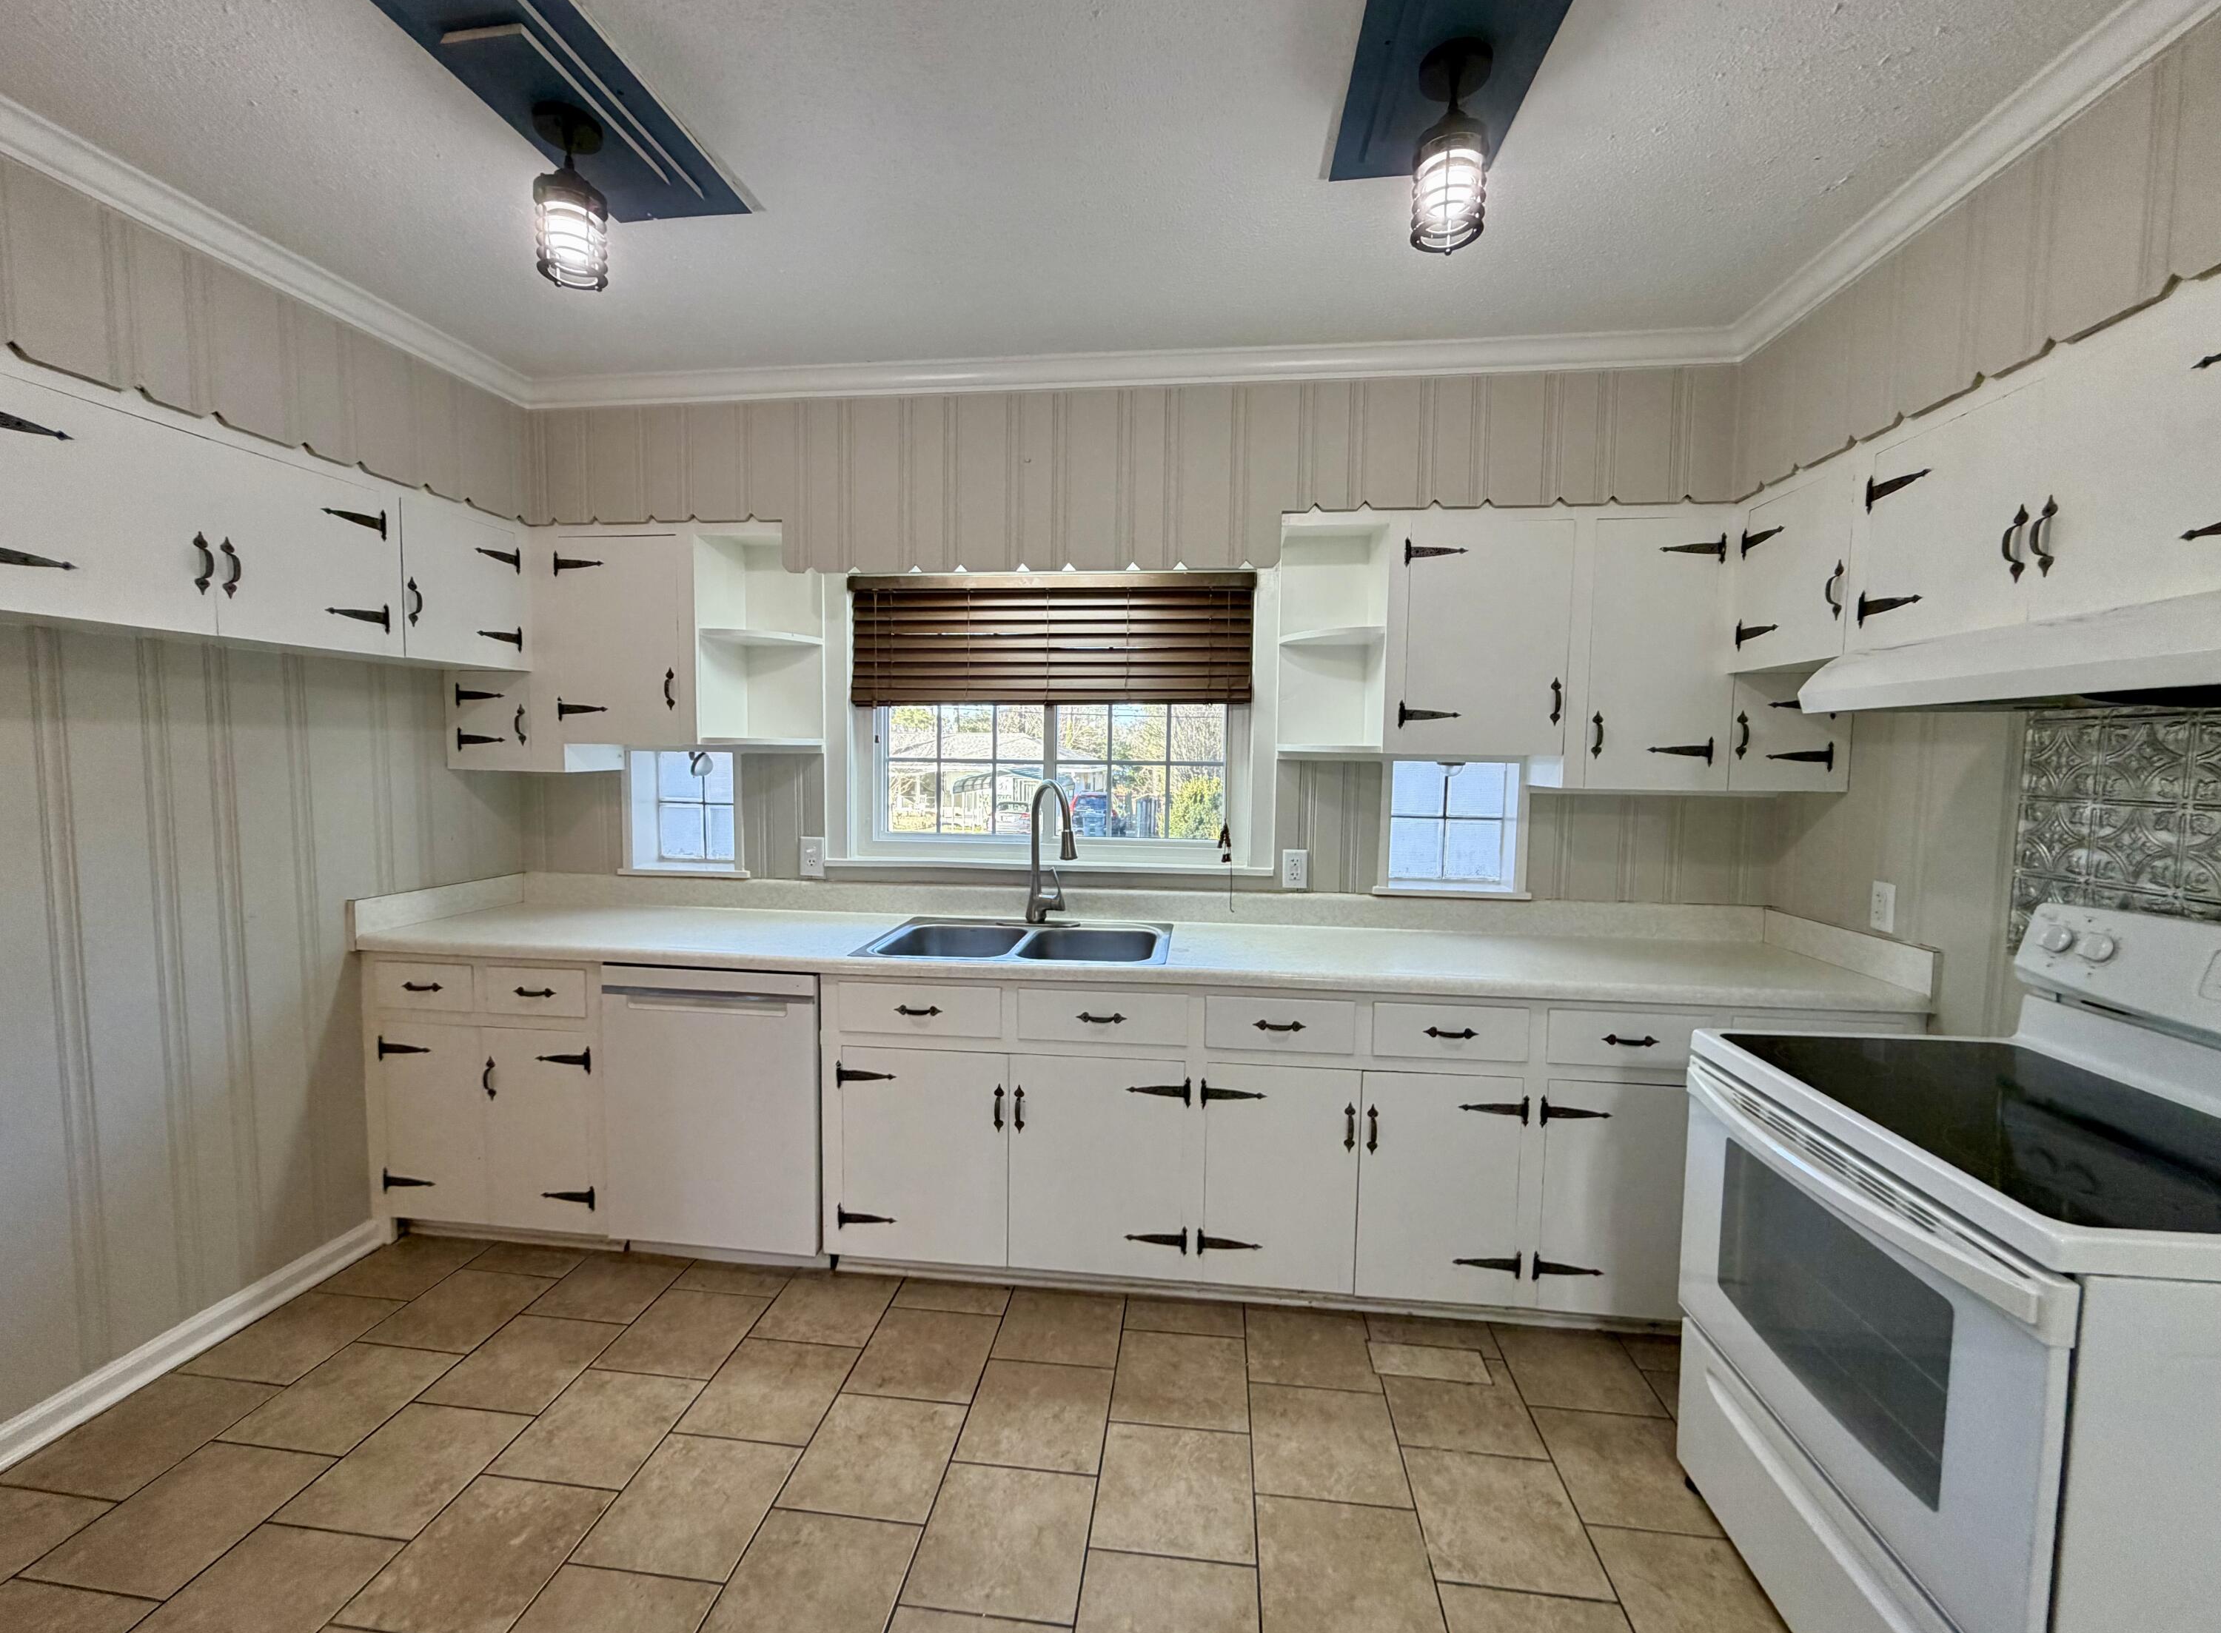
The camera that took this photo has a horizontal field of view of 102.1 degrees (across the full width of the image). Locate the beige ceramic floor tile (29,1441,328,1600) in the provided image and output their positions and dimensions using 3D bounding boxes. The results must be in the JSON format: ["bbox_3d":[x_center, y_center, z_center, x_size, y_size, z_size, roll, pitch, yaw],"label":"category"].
[{"bbox_3d":[-1.736,1.323,1.698,0.303,0.011,0.306,1,5,7],"label":"beige ceramic floor tile"}]

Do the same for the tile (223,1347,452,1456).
[{"bbox_3d":[-1.699,1.299,2.006,0.302,0.010,0.304,1,5,7],"label":"tile"}]

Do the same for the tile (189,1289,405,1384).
[{"bbox_3d":[-1.985,1.280,2.200,0.304,0.010,0.305,1,5,7],"label":"tile"}]

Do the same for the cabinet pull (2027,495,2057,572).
[{"bbox_3d":[1.465,-0.440,1.417,0.025,0.126,0.022,1,5,7],"label":"cabinet pull"}]

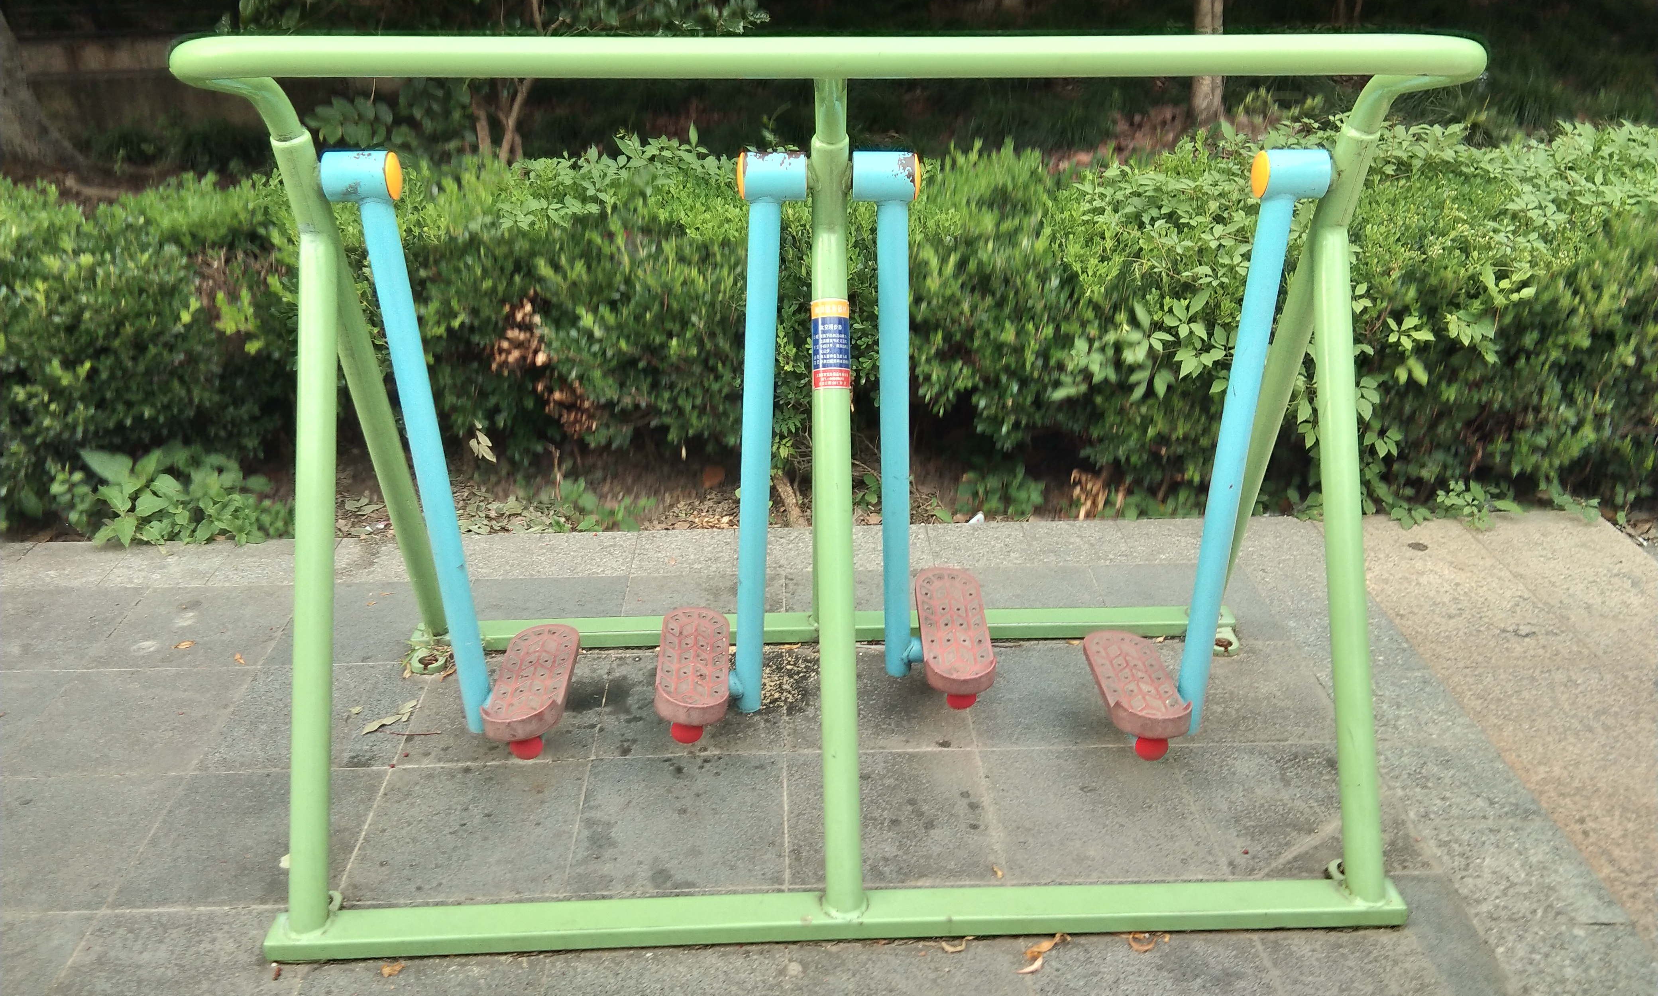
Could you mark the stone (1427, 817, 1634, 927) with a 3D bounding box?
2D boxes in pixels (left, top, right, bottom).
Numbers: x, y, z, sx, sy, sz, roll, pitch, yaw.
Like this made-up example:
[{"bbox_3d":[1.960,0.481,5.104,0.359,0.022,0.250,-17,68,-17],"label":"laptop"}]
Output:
[{"bbox_3d":[1.177,0.656,2.558,0.255,0.040,0.285,-1,24,-1],"label":"stone"}]

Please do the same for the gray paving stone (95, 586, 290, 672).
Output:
[{"bbox_3d":[-1.448,0.312,3.447,0.395,0.040,0.407,-1,23,-1],"label":"gray paving stone"}]

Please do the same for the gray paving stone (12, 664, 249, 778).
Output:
[{"bbox_3d":[-1.430,0.472,3.063,0.389,0.040,0.405,-1,24,-1],"label":"gray paving stone"}]

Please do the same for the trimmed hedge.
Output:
[{"bbox_3d":[-0.049,-0.497,3.966,4.700,0.820,0.880,-1,25,-1],"label":"trimmed hedge"}]

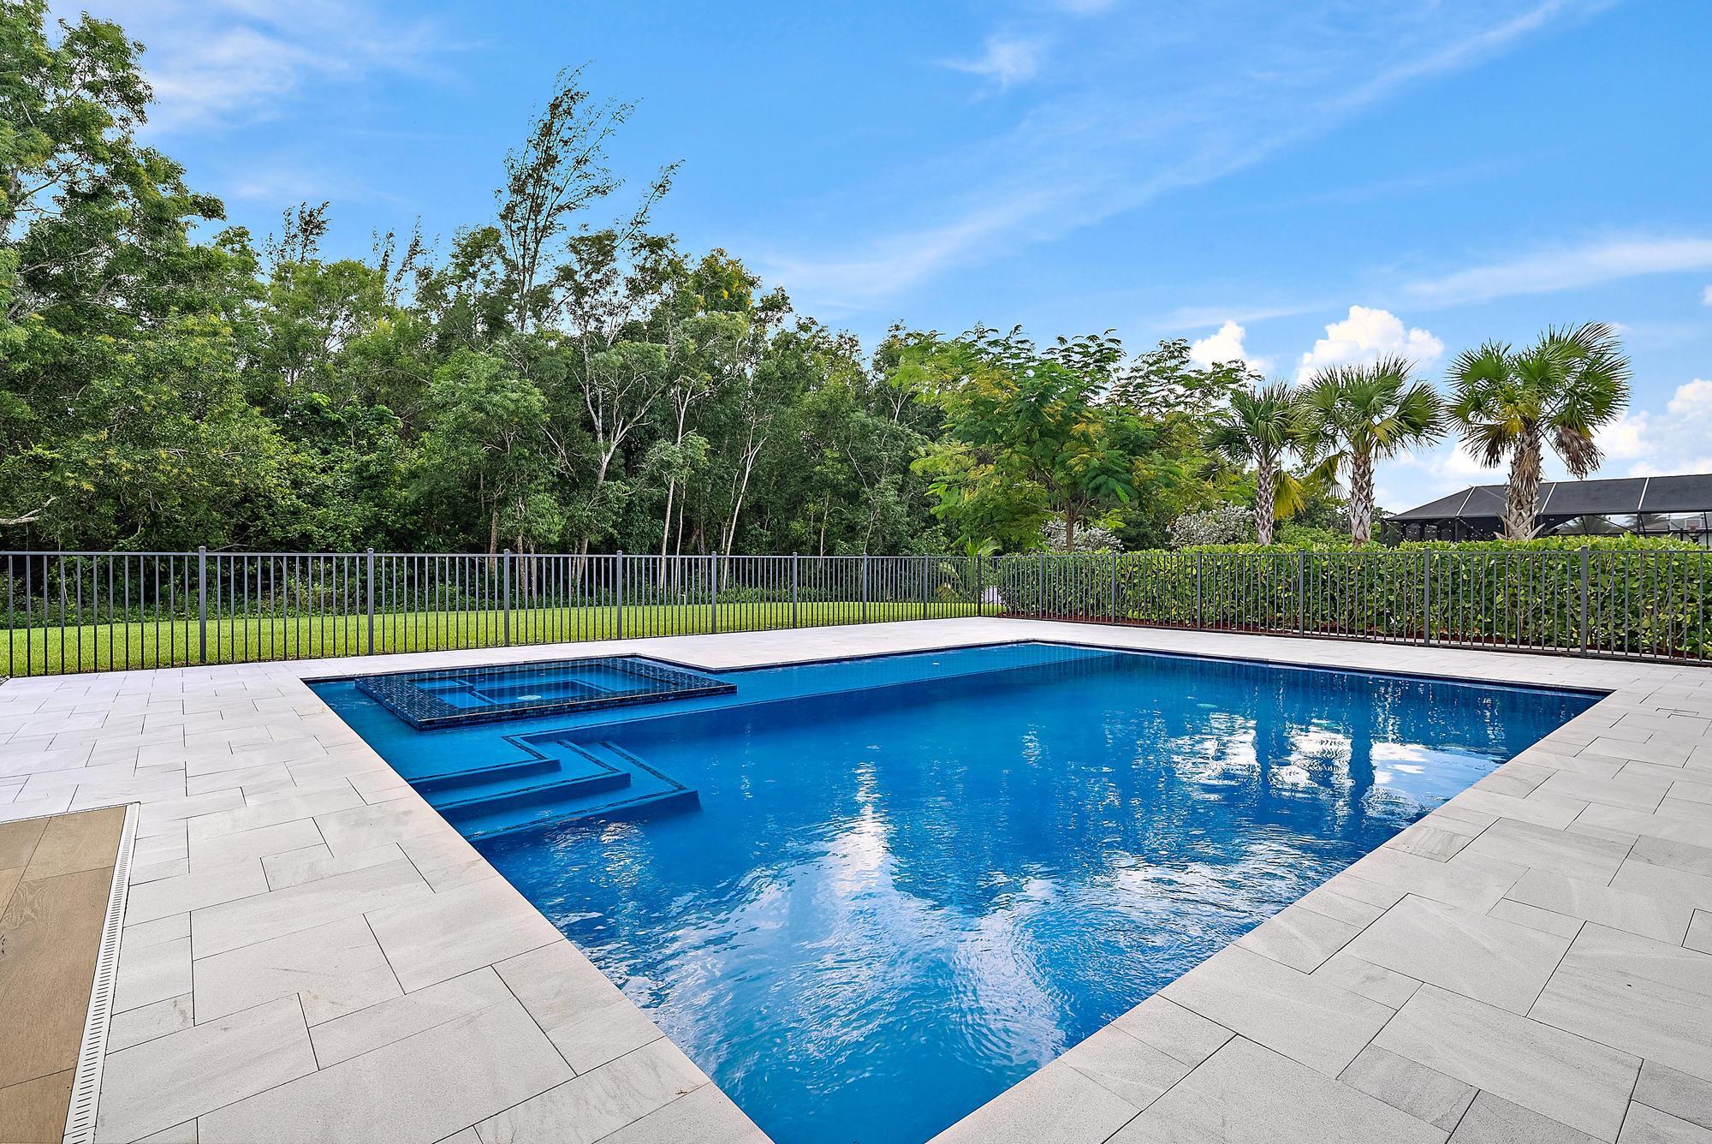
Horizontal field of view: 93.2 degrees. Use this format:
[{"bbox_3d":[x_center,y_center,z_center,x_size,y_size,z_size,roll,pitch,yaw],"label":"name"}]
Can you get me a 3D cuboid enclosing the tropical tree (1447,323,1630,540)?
[{"bbox_3d":[11.400,-1.620,13.650,2.550,5.150,2.500,1,1,40],"label":"tropical tree"}]

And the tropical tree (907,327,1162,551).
[{"bbox_3d":[4.130,-2.300,18.700,5.800,6.400,5.500,0,1,12],"label":"tropical tree"}]

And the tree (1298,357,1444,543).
[{"bbox_3d":[9.870,-1.600,15.700,2.450,5.100,2.450,0,1,32],"label":"tree"}]

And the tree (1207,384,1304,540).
[{"bbox_3d":[8.550,-1.550,17.000,2.150,4.900,2.150,0,1,27],"label":"tree"}]

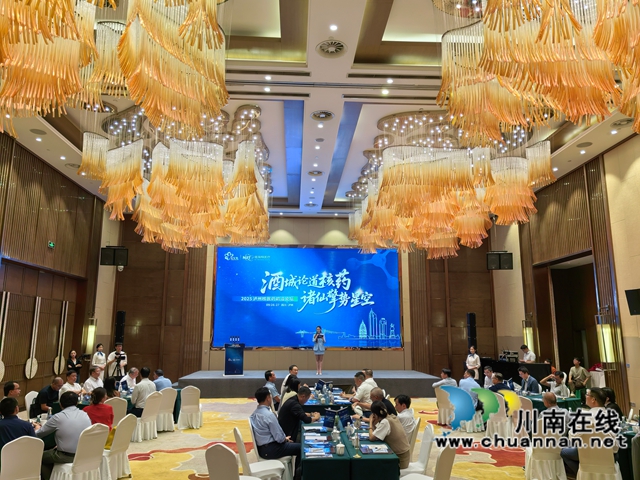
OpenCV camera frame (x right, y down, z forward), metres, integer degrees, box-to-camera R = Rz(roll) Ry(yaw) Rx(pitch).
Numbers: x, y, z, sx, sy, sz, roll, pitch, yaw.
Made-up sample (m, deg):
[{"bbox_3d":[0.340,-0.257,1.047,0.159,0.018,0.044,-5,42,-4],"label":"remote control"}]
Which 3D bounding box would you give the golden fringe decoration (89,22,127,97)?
[{"bbox_3d":[-3.360,-2.863,7.893,0.680,1.200,0.500,1,-11,-3],"label":"golden fringe decoration"}]

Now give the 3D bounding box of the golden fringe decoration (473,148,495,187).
[{"bbox_3d":[3.906,-1.736,11.927,0.484,0.893,0.500,1,-10,-3],"label":"golden fringe decoration"}]

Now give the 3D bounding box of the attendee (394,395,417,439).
[{"bbox_3d":[0.926,2.701,6.618,0.780,1.270,0.500,-3,-11,14],"label":"attendee"}]

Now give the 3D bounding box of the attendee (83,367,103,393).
[{"bbox_3d":[-4.489,3.234,9.971,0.750,1.320,0.520,-6,-13,29],"label":"attendee"}]

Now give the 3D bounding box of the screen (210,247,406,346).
[{"bbox_3d":[-0.460,2.338,20.684,7.750,4.100,0.120,1,-11,-3],"label":"screen"}]

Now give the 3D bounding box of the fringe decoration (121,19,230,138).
[{"bbox_3d":[-1.907,-2.147,6.456,1.187,1.533,1.150,1,-10,-3],"label":"fringe decoration"}]

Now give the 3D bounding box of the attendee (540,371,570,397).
[{"bbox_3d":[5.130,3.508,10.852,0.780,1.270,0.550,7,-13,-33],"label":"attendee"}]

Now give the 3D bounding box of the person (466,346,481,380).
[{"bbox_3d":[5.022,4.291,16.271,0.480,1.670,0.340,-3,-11,15],"label":"person"}]

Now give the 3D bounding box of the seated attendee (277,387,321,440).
[{"bbox_3d":[-0.337,3.020,8.182,0.820,1.220,0.560,2,-11,-11],"label":"seated attendee"}]

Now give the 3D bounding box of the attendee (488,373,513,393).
[{"bbox_3d":[3.888,3.497,10.758,0.520,1.230,0.760,9,-14,-40],"label":"attendee"}]

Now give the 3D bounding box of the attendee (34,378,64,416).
[{"bbox_3d":[-5.091,3.245,9.424,0.820,1.220,0.550,-4,-11,19],"label":"attendee"}]

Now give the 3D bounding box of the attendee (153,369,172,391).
[{"bbox_3d":[-3.542,3.530,11.078,0.540,1.280,0.780,8,-13,-36],"label":"attendee"}]

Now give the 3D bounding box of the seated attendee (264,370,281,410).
[{"bbox_3d":[-0.779,3.243,9.837,0.750,1.280,0.500,1,-11,-3],"label":"seated attendee"}]

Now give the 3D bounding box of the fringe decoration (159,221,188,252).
[{"bbox_3d":[-4.375,-0.108,15.010,0.850,1.031,0.600,1,-11,-3],"label":"fringe decoration"}]

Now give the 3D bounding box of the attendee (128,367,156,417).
[{"bbox_3d":[-3.755,3.349,10.337,0.540,1.360,0.780,7,-13,-32],"label":"attendee"}]

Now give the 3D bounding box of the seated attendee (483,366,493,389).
[{"bbox_3d":[3.808,3.541,11.270,0.750,1.280,0.500,7,-13,-32],"label":"seated attendee"}]

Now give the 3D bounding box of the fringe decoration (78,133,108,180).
[{"bbox_3d":[-5.002,-1.849,11.025,0.610,1.044,0.550,1,-10,-3],"label":"fringe decoration"}]

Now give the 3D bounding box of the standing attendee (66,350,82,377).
[{"bbox_3d":[-6.785,3.834,13.703,0.480,1.600,0.360,7,-12,-32],"label":"standing attendee"}]

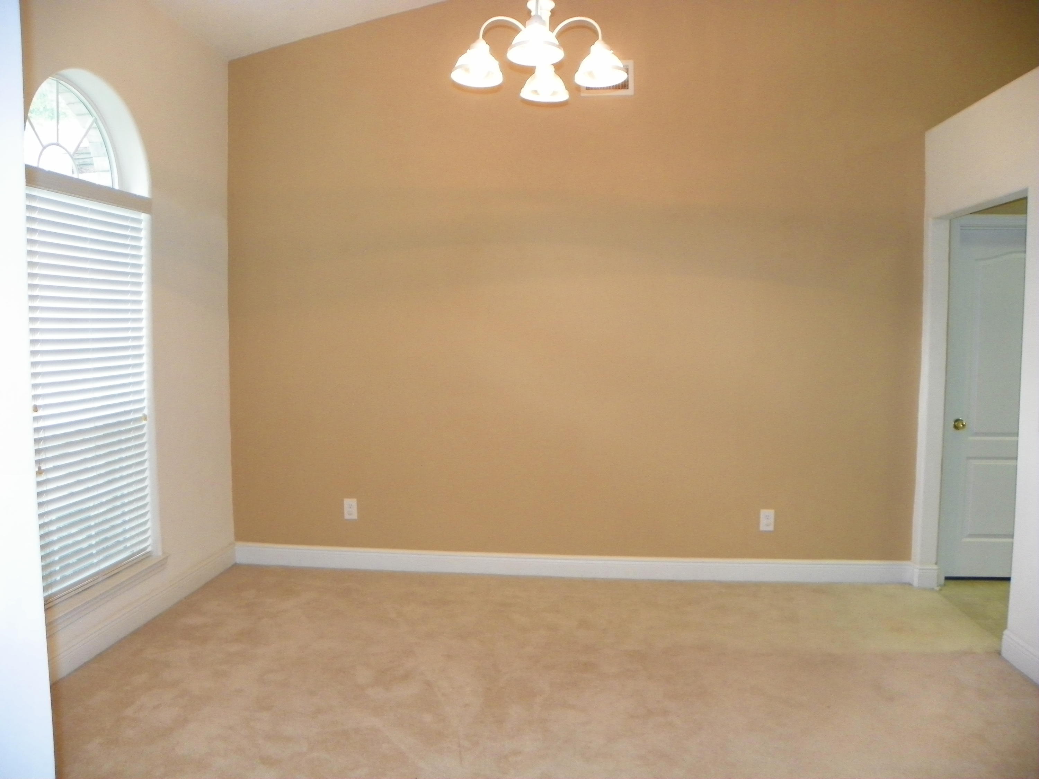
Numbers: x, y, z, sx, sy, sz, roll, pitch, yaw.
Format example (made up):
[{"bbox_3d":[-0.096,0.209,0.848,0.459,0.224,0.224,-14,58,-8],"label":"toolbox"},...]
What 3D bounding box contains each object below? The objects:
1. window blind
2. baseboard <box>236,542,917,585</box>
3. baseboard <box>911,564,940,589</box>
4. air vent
[{"bbox_3d":[-1.841,0.012,3.348,0.055,1.650,0.870,1,4,4],"label":"window blind"},{"bbox_3d":[0.237,1.002,4.458,3.900,0.126,0.018,1,4,4],"label":"baseboard"},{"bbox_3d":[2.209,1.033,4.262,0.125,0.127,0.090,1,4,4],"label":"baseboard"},{"bbox_3d":[0.479,-1.689,4.232,0.293,0.190,0.018,1,4,4],"label":"air vent"}]

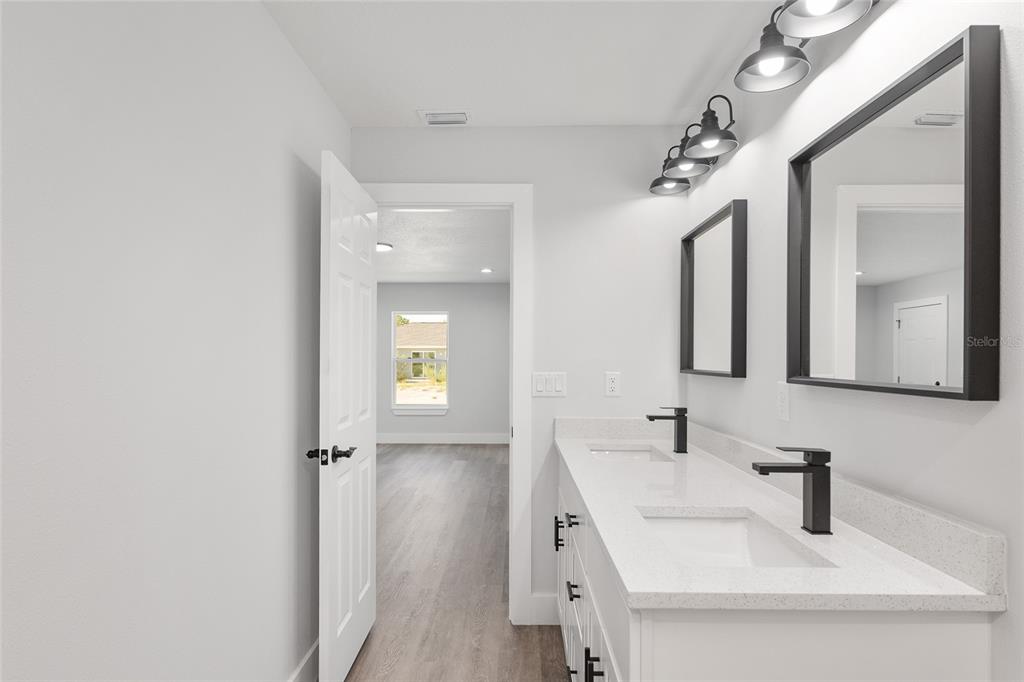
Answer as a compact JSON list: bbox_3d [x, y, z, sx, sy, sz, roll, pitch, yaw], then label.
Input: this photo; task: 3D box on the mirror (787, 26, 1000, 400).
[{"bbox_3d":[0.819,-0.210,1.244,0.052,0.645,0.617,0,-1,0],"label":"mirror"}]

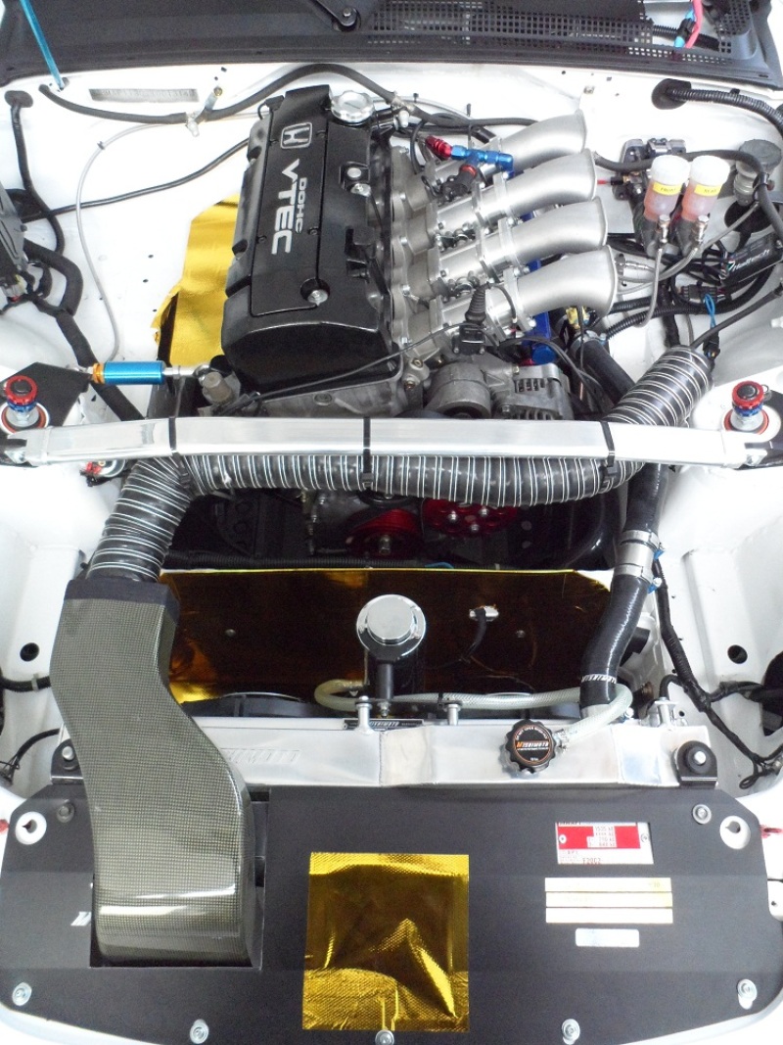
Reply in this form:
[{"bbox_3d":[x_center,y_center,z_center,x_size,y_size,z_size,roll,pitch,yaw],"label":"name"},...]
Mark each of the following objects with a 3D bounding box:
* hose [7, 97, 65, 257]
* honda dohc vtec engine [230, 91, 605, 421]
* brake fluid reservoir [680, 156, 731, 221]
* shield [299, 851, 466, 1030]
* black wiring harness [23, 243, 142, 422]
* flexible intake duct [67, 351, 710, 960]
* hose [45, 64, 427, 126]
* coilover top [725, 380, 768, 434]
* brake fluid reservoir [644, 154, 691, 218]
[{"bbox_3d":[-0.503,-0.492,1.110,0.068,0.150,0.150,0,57,0],"label":"hose"},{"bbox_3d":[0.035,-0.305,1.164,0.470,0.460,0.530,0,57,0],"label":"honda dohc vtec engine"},{"bbox_3d":[0.435,-0.464,1.090,0.047,0.080,0.047,0,57,0],"label":"brake fluid reservoir"},{"bbox_3d":[-0.004,0.413,0.772,0.160,0.015,0.160,0,76,0],"label":"shield"},{"bbox_3d":[-0.433,-0.266,1.100,0.145,0.150,0.200,0,57,0],"label":"black wiring harness"},{"bbox_3d":[0.030,0.095,0.880,0.720,0.230,0.680,0,57,0],"label":"flexible intake duct"},{"bbox_3d":[-0.227,-0.620,1.140,0.560,0.070,0.055,0,57,0],"label":"hose"},{"bbox_3d":[0.452,-0.147,1.000,0.051,0.050,0.051,0,57,0],"label":"coilover top"},{"bbox_3d":[0.382,-0.465,1.090,0.047,0.080,0.047,0,57,0],"label":"brake fluid reservoir"}]

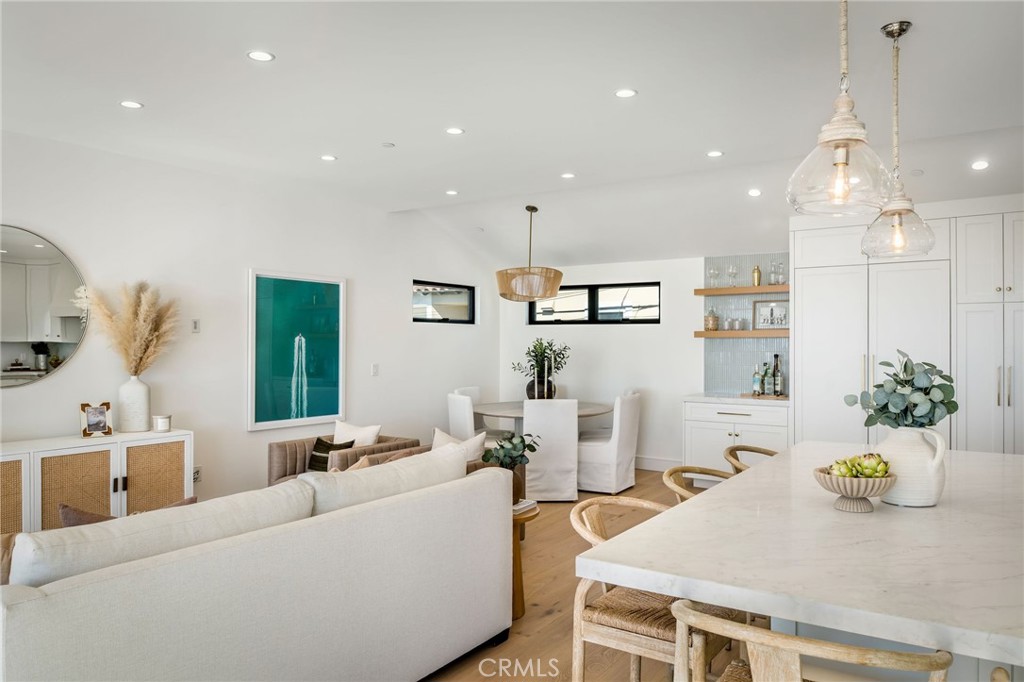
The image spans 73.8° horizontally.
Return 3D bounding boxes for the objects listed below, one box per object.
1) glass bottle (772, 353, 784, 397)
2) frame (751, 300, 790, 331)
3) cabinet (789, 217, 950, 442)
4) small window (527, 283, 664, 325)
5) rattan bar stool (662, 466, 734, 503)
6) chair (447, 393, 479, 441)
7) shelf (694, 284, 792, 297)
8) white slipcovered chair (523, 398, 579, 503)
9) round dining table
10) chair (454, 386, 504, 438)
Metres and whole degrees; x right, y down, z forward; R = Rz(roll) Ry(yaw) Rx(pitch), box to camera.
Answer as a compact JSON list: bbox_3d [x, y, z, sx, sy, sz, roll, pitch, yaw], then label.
[{"bbox_3d":[2.717,0.348,6.970,0.090,0.420,0.090,0,-1,34],"label":"glass bottle"},{"bbox_3d":[2.695,-0.262,7.025,0.405,0.305,0.030,0,-8,34],"label":"frame"},{"bbox_3d":[3.319,0.226,6.306,1.250,2.530,0.630,0,-1,34],"label":"cabinet"},{"bbox_3d":[0.955,-0.437,8.347,1.810,0.485,0.100,0,0,34],"label":"small window"},{"bbox_3d":[0.805,0.992,2.647,0.520,0.900,0.550,0,-1,34],"label":"rattan bar stool"},{"bbox_3d":[-0.263,1.013,6.865,0.620,0.960,0.500,1,-1,-33],"label":"chair"},{"bbox_3d":[2.456,-0.510,7.091,1.035,0.071,0.305,0,0,34],"label":"shelf"},{"bbox_3d":[0.337,1.006,6.454,0.495,0.950,0.610,0,-1,-2],"label":"white slipcovered chair"},{"bbox_3d":[0.286,1.105,7.318,1.540,0.770,1.540,0,-1,0],"label":"round dining table"},{"bbox_3d":[-0.236,1.012,7.657,0.620,0.940,0.500,0,0,34],"label":"chair"}]

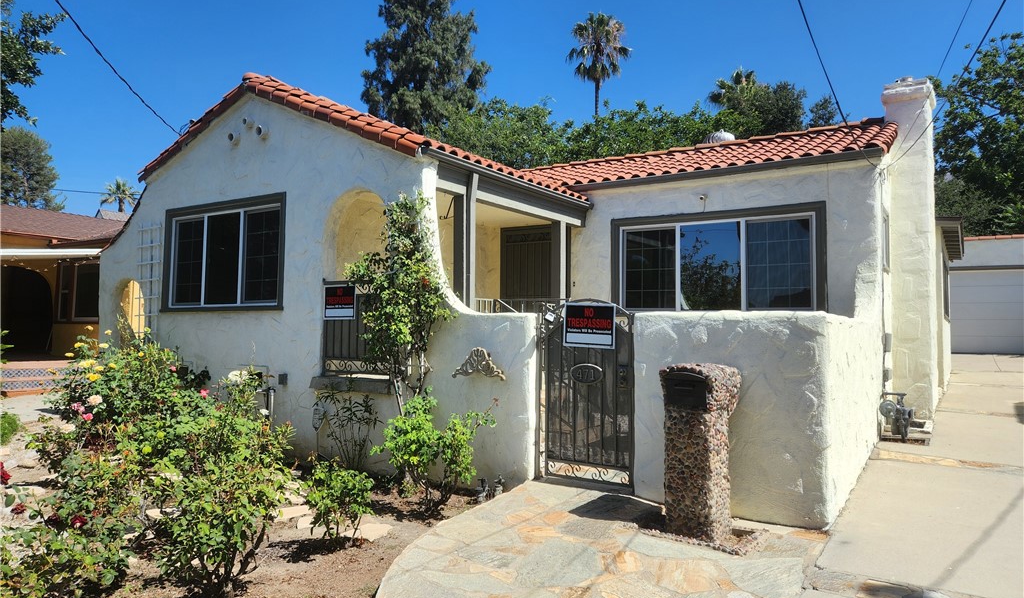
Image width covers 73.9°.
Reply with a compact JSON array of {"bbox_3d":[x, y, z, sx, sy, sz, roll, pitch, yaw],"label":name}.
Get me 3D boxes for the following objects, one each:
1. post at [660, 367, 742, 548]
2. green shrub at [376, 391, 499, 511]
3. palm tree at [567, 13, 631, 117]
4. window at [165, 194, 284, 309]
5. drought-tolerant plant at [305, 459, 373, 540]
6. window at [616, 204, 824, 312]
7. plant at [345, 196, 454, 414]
[{"bbox_3d":[1.386,1.073,4.914,0.370,1.190,0.470,-2,-3,42],"label":"post"},{"bbox_3d":[-0.665,1.297,5.740,1.000,0.980,0.800,1,-2,-7],"label":"green shrub"},{"bbox_3d":[5.245,-7.254,41.602,3.800,20.755,3.800,0,-2,7],"label":"palm tree"},{"bbox_3d":[-3.772,-0.547,8.782,2.516,1.406,0.140,-1,-3,32],"label":"window"},{"bbox_3d":[-1.281,1.457,5.044,0.490,0.600,0.470,1,-2,-14],"label":"drought-tolerant plant"},{"bbox_3d":[2.680,-0.496,9.183,2.882,1.380,0.140,-1,-3,32],"label":"window"},{"bbox_3d":[-1.107,0.386,6.666,1.050,2.846,0.620,-1,-3,32],"label":"plant"}]

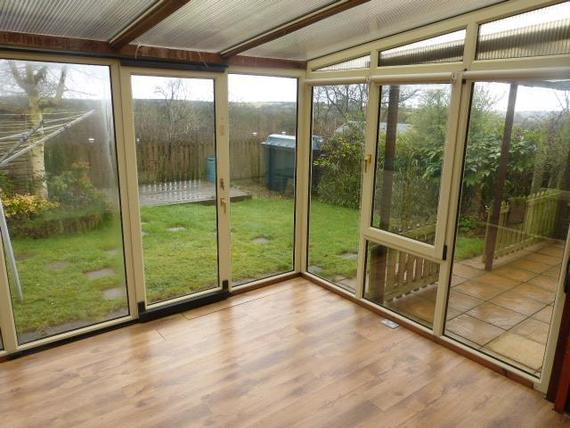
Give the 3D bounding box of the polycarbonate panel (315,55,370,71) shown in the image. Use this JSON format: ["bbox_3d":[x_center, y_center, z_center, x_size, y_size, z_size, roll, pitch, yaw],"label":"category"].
[{"bbox_3d":[0.502,-1.324,3.787,0.030,0.107,0.699,-10,17,-36],"label":"polycarbonate panel"}]

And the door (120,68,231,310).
[{"bbox_3d":[-0.833,-0.172,3.479,0.869,1.901,0.070,-10,18,-37],"label":"door"}]

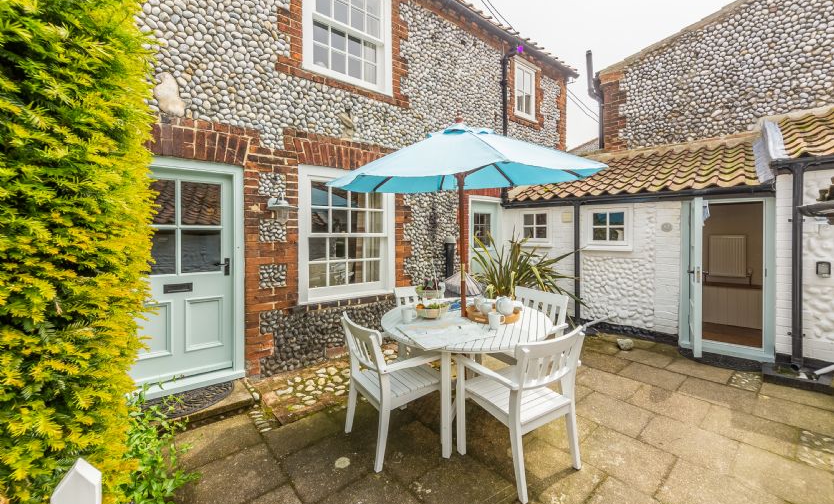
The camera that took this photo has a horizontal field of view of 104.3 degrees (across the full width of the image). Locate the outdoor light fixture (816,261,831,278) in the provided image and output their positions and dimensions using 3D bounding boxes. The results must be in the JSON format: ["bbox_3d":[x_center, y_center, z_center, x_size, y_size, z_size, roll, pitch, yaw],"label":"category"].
[{"bbox_3d":[4.210,0.186,3.350,0.100,0.175,0.085,3,4,41],"label":"outdoor light fixture"}]

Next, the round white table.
[{"bbox_3d":[0.404,0.925,2.790,1.480,0.720,1.480,0,3,0],"label":"round white table"}]

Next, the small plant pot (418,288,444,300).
[{"bbox_3d":[0.140,0.446,3.400,0.290,0.140,0.200,0,2,0],"label":"small plant pot"}]

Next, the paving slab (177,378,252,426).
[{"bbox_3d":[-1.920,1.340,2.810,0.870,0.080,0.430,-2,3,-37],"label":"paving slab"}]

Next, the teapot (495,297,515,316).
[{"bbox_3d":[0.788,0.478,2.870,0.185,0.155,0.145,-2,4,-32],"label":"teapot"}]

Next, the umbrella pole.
[{"bbox_3d":[0.404,0.100,2.880,0.045,2.300,0.045,0,2,0],"label":"umbrella pole"}]

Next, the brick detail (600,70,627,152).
[{"bbox_3d":[3.850,-2.740,6.340,0.420,1.620,0.200,2,3,40],"label":"brick detail"}]

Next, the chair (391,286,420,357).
[{"bbox_3d":[0.135,0.824,3.370,0.540,0.870,0.580,-1,3,-22],"label":"chair"}]

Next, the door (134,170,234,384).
[{"bbox_3d":[-2.190,0.190,3.000,0.880,1.940,0.060,-2,3,-37],"label":"door"}]

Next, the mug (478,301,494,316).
[{"bbox_3d":[0.611,0.493,2.830,0.095,0.098,0.115,-1,3,-18],"label":"mug"}]

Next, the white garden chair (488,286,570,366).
[{"bbox_3d":[1.050,0.860,3.140,0.580,0.880,0.590,-2,3,-34],"label":"white garden chair"}]

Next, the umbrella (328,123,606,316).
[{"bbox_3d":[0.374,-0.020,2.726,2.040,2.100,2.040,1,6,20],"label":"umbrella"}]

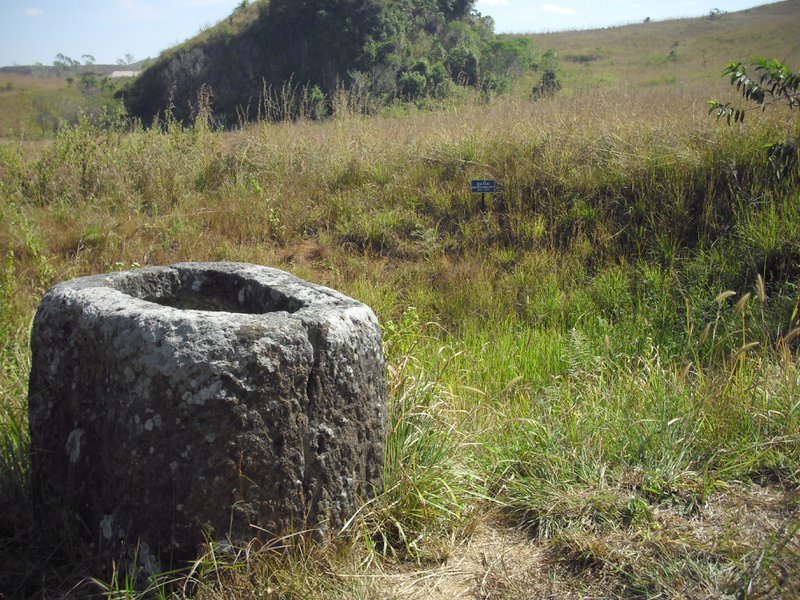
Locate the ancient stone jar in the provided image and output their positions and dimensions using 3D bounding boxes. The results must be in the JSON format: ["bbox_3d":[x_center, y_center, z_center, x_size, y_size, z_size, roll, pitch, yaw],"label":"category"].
[{"bbox_3d":[-0.673,0.348,3.210,1.230,0.740,1.210,3,14,-1],"label":"ancient stone jar"}]

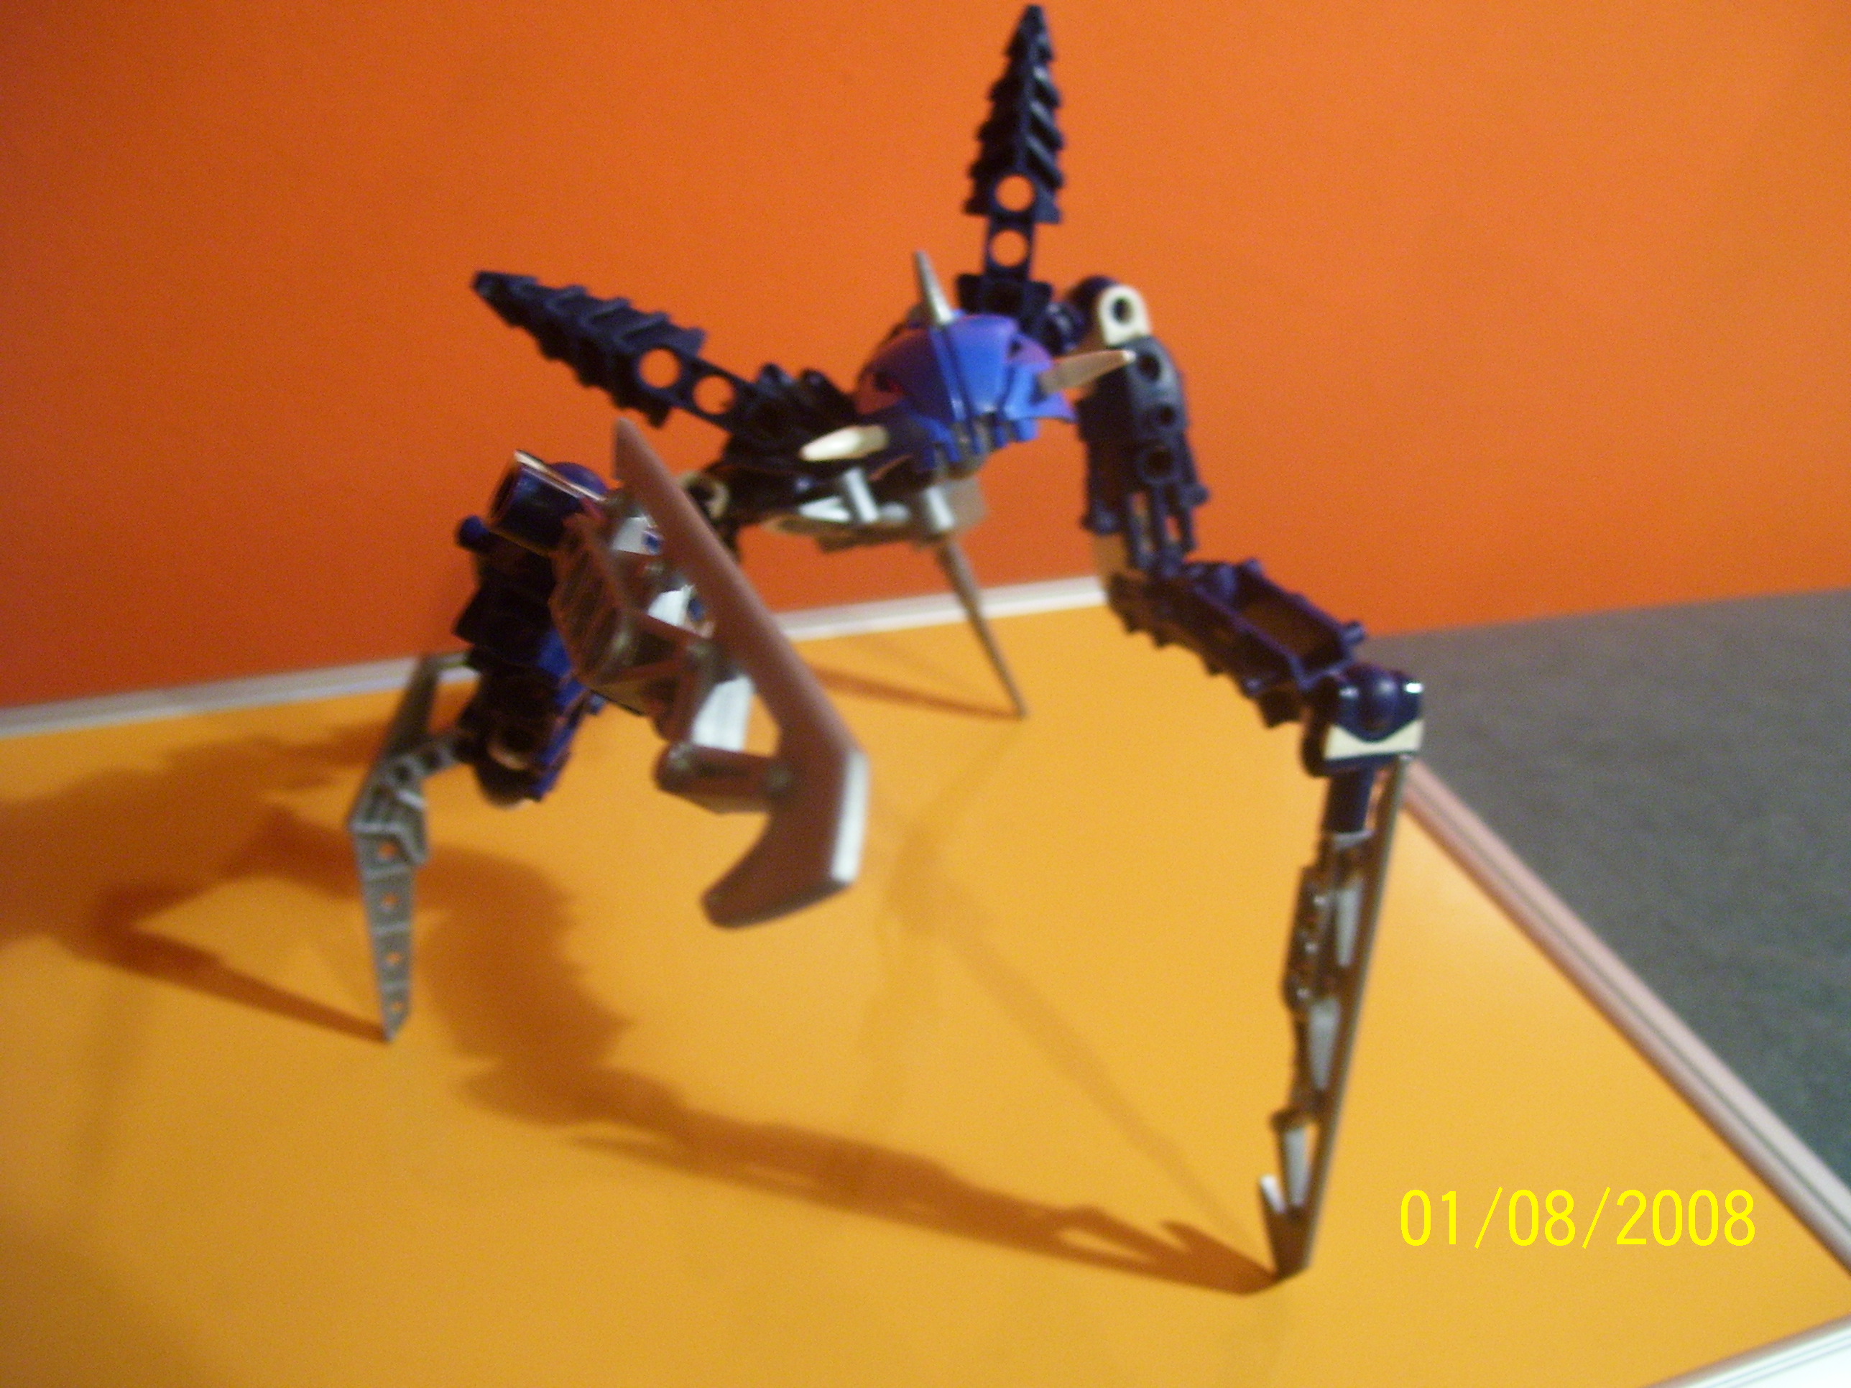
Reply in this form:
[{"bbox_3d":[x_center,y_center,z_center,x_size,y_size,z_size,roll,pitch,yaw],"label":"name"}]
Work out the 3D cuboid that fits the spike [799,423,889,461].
[{"bbox_3d":[-0.010,-0.033,0.257,0.013,0.004,0.004,-15,41,-25],"label":"spike"}]

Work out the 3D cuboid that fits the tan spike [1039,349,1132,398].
[{"bbox_3d":[0.021,-0.043,0.263,0.014,0.004,0.004,-19,41,-14],"label":"tan spike"}]

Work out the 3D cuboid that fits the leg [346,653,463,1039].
[{"bbox_3d":[-0.073,0.021,0.277,0.017,0.055,0.018,6,-10,-11],"label":"leg"}]

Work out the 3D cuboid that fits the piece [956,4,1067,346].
[{"bbox_3d":[0.013,-0.073,0.286,0.015,0.050,0.011,3,16,-1],"label":"piece"}]

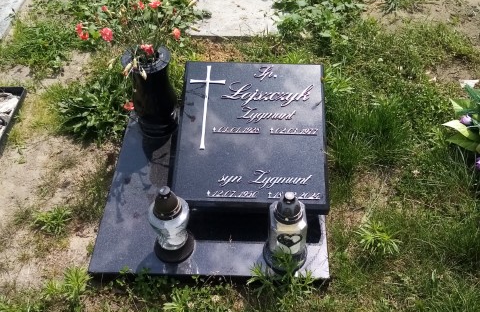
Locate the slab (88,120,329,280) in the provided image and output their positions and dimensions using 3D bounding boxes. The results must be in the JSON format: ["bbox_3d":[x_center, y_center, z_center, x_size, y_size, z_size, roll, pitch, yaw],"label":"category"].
[{"bbox_3d":[-0.086,0.112,1.785,0.763,0.061,0.760,1,48,2],"label":"slab"}]

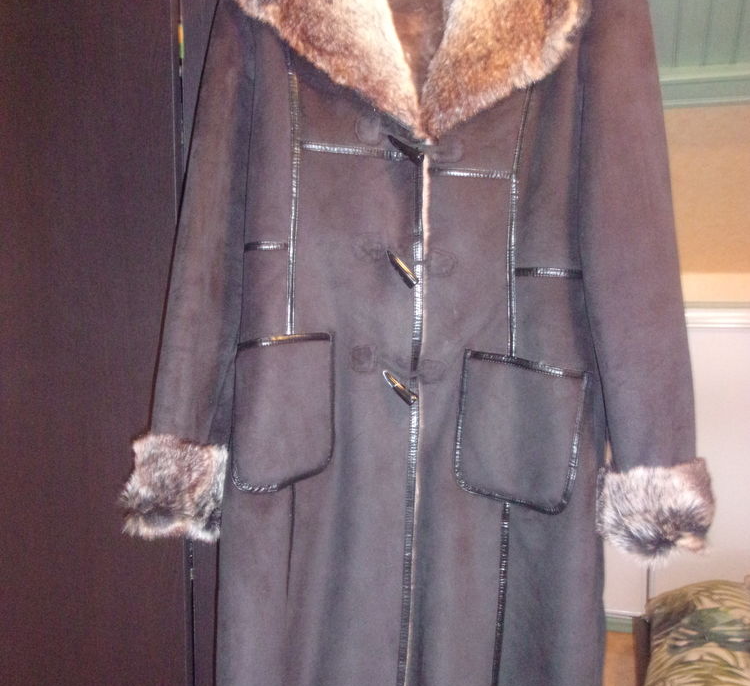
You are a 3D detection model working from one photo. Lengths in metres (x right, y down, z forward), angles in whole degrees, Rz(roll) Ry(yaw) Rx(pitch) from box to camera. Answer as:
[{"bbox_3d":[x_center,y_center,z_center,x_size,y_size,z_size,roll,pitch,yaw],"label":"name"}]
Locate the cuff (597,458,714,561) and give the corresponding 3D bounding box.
[{"bbox_3d":[0.333,0.198,0.961,0.125,0.105,0.090,-5,5,0],"label":"cuff"}]

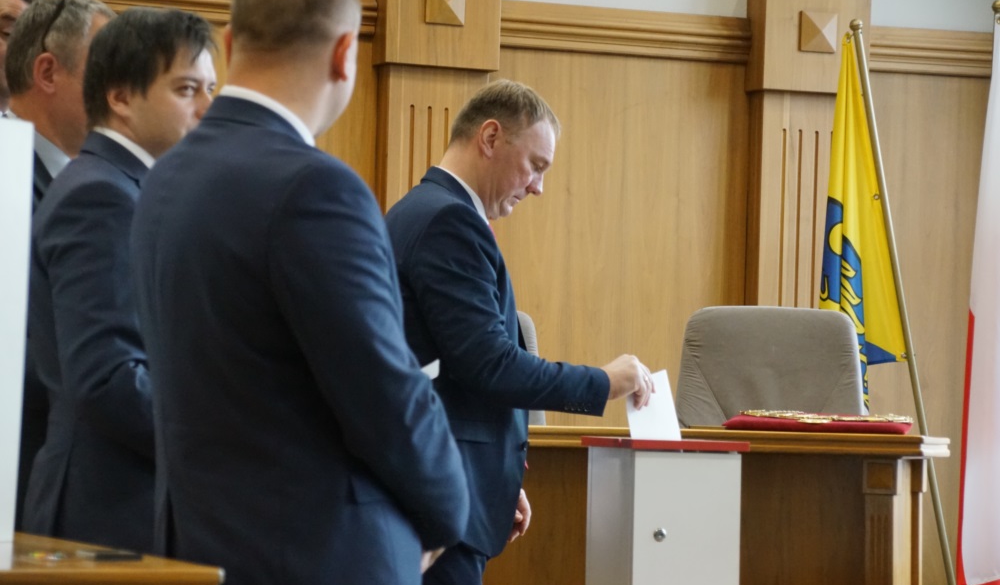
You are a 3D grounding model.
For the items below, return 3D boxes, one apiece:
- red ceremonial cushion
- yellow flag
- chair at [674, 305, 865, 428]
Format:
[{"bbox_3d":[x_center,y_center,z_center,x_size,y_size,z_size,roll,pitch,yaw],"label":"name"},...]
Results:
[{"bbox_3d":[0.760,0.315,7.450,0.420,0.045,0.360,1,-2,6],"label":"red ceremonial cushion"},{"bbox_3d":[1.002,-0.169,8.600,0.230,1.095,0.160,2,-2,-15],"label":"yellow flag"},{"bbox_3d":[0.658,0.582,7.660,0.540,1.100,0.600,1,-2,4],"label":"chair"}]

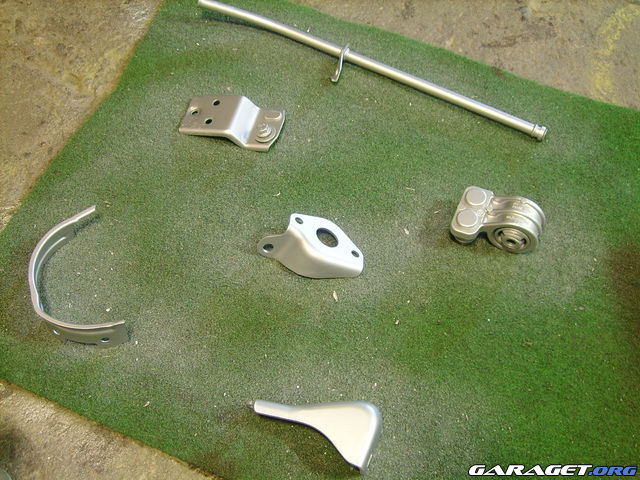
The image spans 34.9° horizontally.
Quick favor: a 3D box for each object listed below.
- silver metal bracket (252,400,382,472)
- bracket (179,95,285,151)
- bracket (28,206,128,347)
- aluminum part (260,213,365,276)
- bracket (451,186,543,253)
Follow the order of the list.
[{"bbox_3d":[-0.001,0.186,0.956,0.122,0.022,0.070,0,55,2],"label":"silver metal bracket"},{"bbox_3d":[-0.102,-0.133,1.181,0.120,0.026,0.060,4,55,5],"label":"bracket"},{"bbox_3d":[-0.255,0.044,1.057,0.086,0.036,0.150,-15,56,-9],"label":"bracket"},{"bbox_3d":[-0.008,0.007,1.078,0.104,0.028,0.060,24,59,18],"label":"aluminum part"},{"bbox_3d":[0.186,-0.018,1.077,0.088,0.047,0.054,20,58,15],"label":"bracket"}]

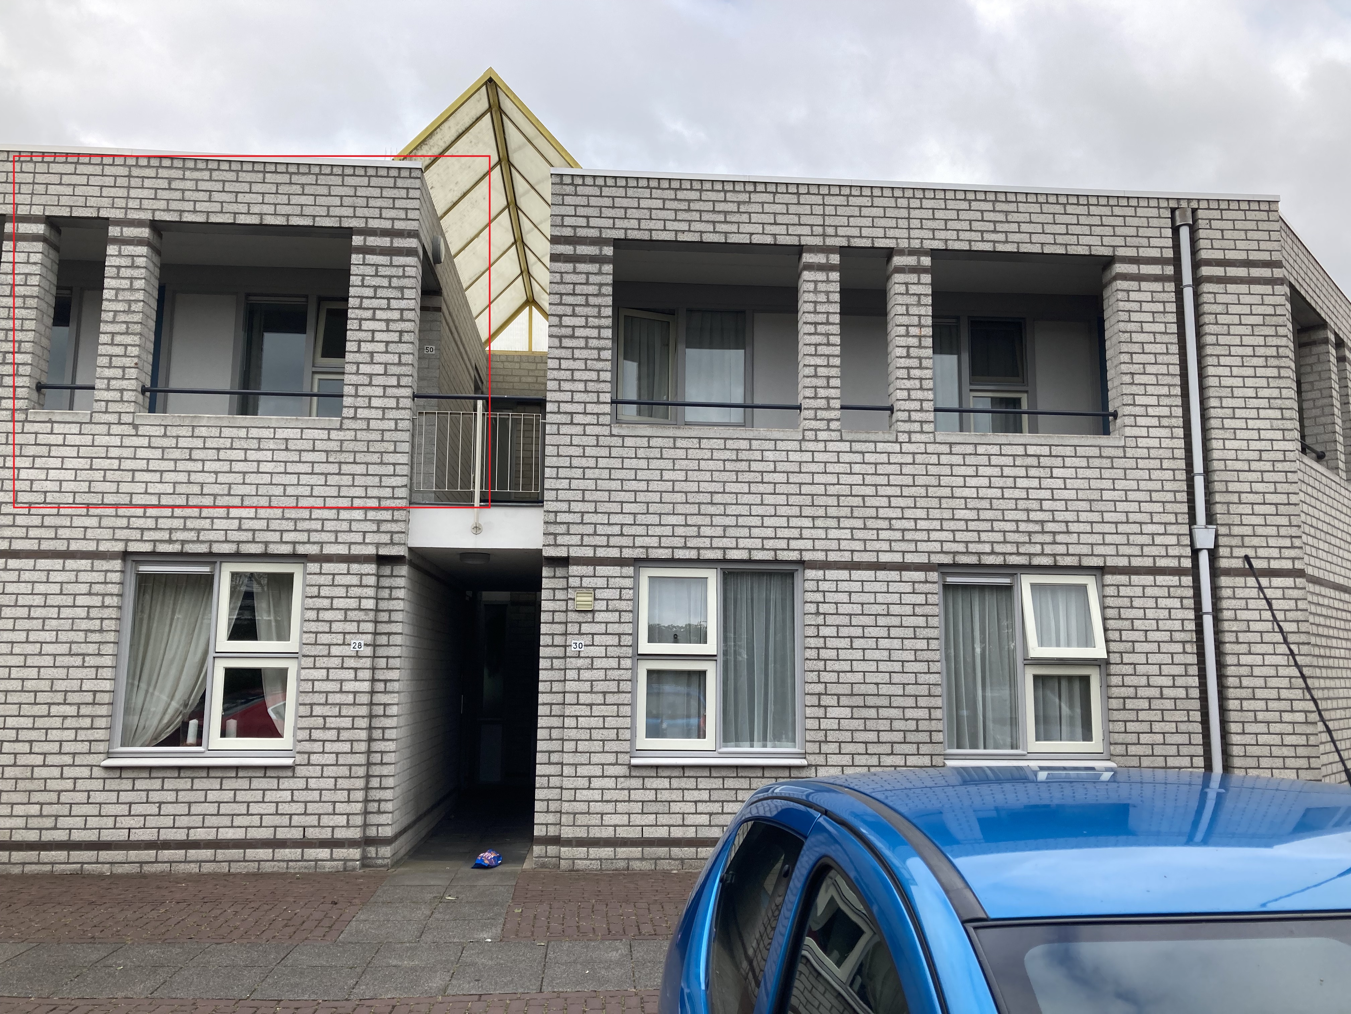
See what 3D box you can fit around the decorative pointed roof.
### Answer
[{"bbox_3d":[-1.859,-3.016,12.652,1.600,0.940,6.000,1,-8,-4],"label":"decorative pointed roof"}]

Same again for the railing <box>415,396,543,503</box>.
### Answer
[{"bbox_3d":[-1.679,-0.477,9.346,1.120,0.950,0.090,1,-8,-4],"label":"railing"}]

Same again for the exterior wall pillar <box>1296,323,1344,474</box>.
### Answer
[{"bbox_3d":[7.059,-1.130,11.960,0.320,1.670,0.350,-7,-11,41],"label":"exterior wall pillar"}]

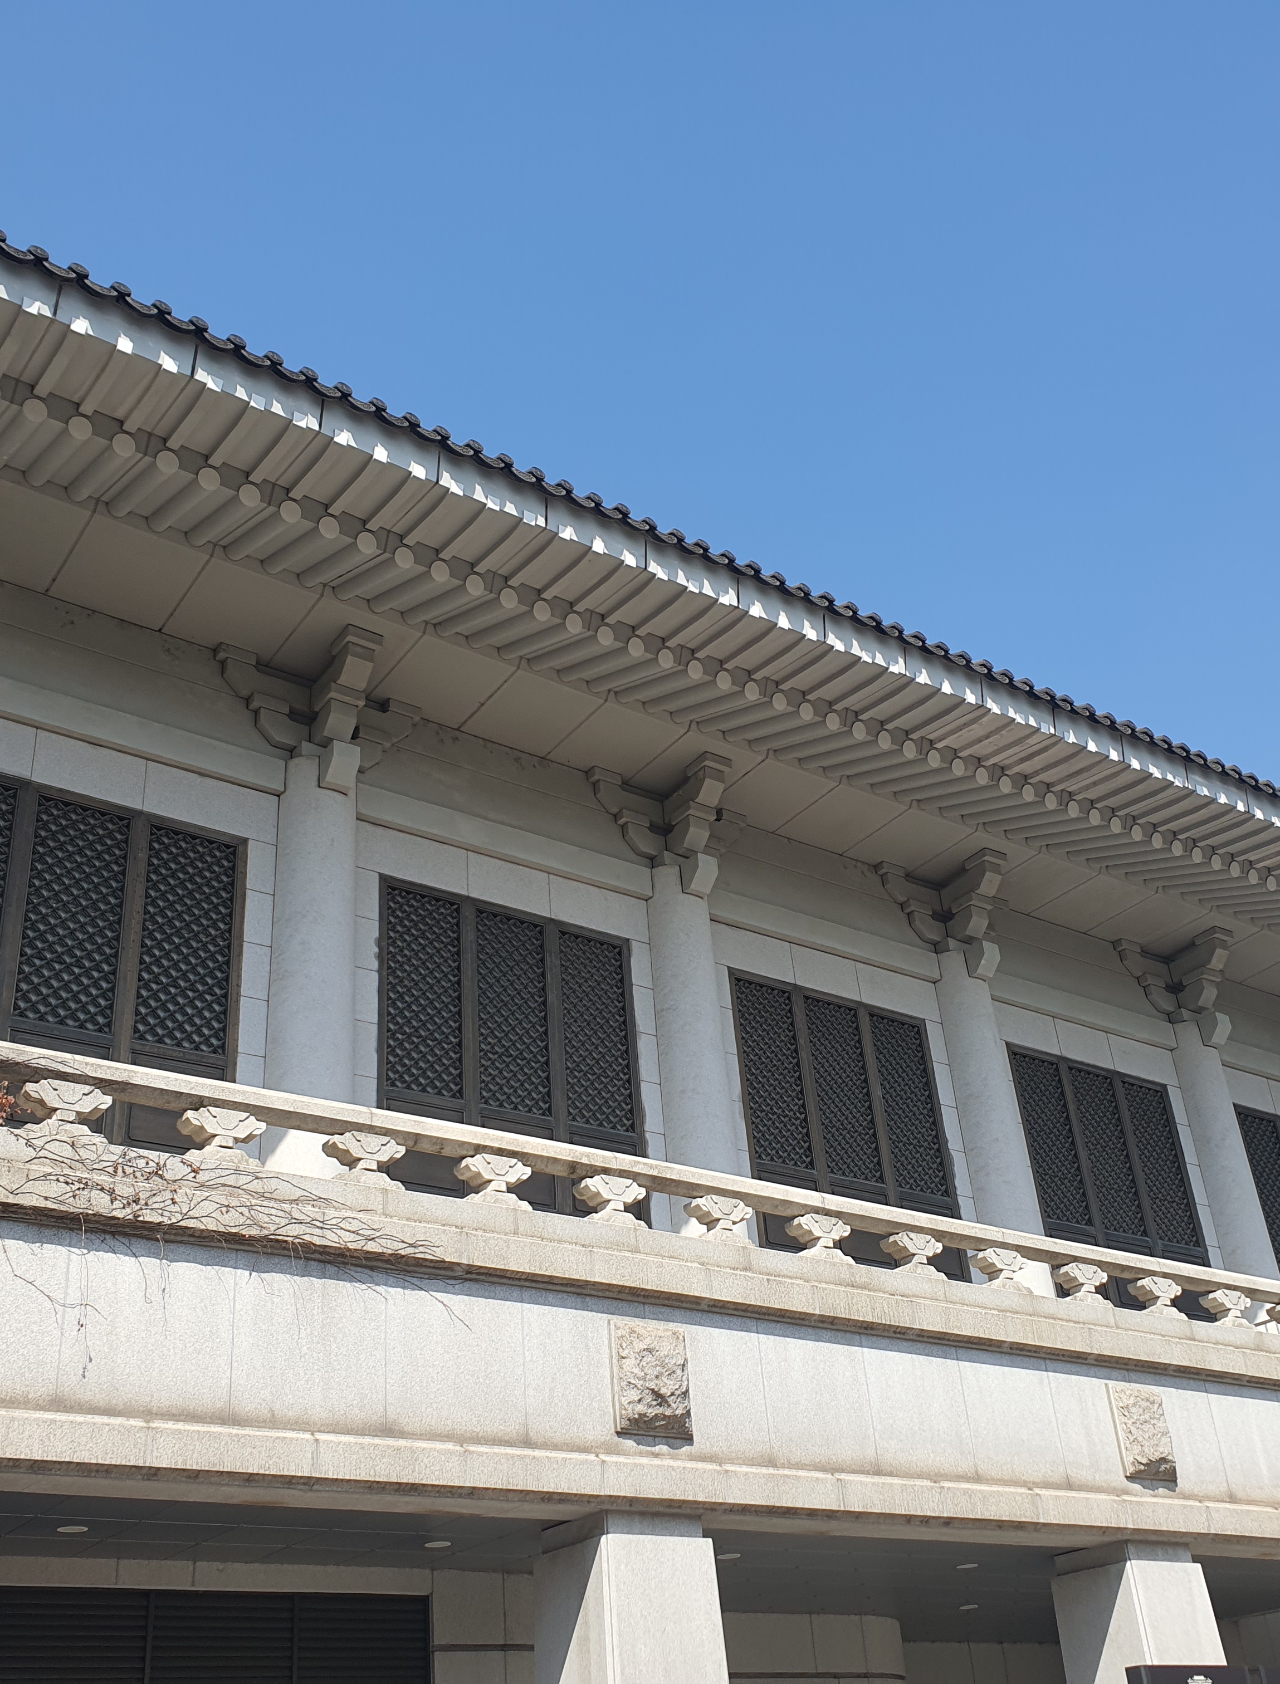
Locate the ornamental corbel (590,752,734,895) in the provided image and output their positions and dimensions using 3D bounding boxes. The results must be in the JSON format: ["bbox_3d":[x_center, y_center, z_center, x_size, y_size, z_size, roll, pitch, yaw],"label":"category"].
[{"bbox_3d":[0.715,-0.151,19.150,2.332,1.520,1.074,17,-37,-31],"label":"ornamental corbel"}]

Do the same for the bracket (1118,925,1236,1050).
[{"bbox_3d":[8.550,2.240,25.418,2.439,1.748,1.156,17,-38,-31],"label":"bracket"}]

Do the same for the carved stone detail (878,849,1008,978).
[{"bbox_3d":[4.614,1.034,22.955,2.439,1.748,1.156,17,-38,-31],"label":"carved stone detail"}]

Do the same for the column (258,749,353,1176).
[{"bbox_3d":[-2.997,1.214,15.739,0.773,4.493,0.773,-3,-31,-2],"label":"column"}]

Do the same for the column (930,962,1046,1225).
[{"bbox_3d":[4.301,3.460,20.389,0.773,4.493,0.773,17,-37,-31],"label":"column"}]

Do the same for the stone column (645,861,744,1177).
[{"bbox_3d":[0.703,2.351,19.453,0.860,4.441,0.860,17,-38,-31],"label":"stone column"}]

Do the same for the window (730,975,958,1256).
[{"bbox_3d":[2.365,3.291,19.174,3.059,3.393,0.157,17,-37,-31],"label":"window"}]

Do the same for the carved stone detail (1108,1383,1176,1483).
[{"bbox_3d":[3.789,4.395,12.603,0.582,0.658,0.118,17,-37,-31],"label":"carved stone detail"}]

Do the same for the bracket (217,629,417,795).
[{"bbox_3d":[-3.256,-1.378,18.029,2.439,1.748,1.156,17,-38,-31],"label":"bracket"}]

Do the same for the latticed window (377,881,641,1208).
[{"bbox_3d":[-1.263,2.180,16.859,3.065,3.380,0.157,17,-37,-31],"label":"latticed window"}]

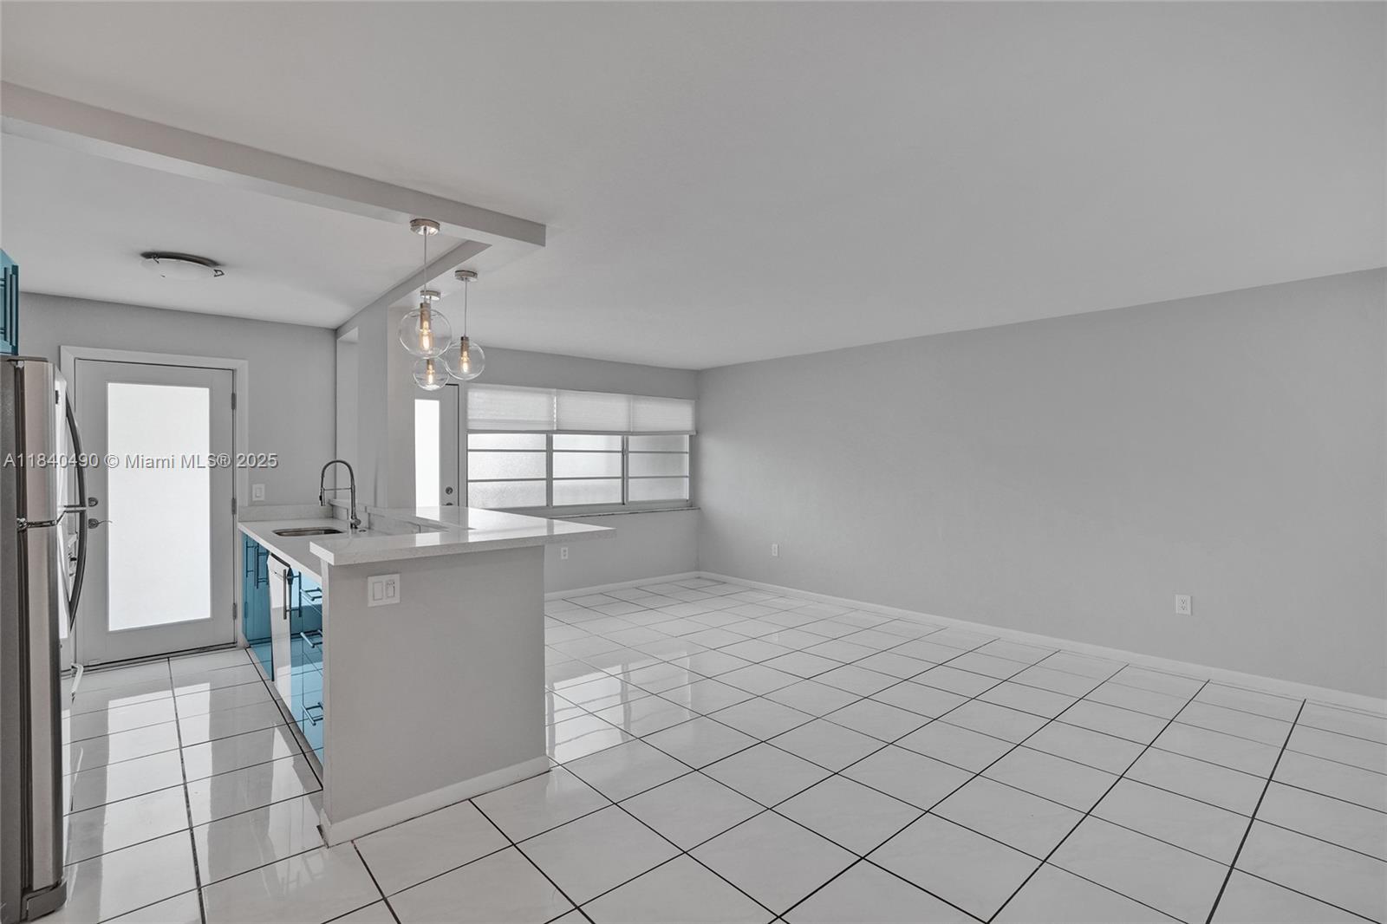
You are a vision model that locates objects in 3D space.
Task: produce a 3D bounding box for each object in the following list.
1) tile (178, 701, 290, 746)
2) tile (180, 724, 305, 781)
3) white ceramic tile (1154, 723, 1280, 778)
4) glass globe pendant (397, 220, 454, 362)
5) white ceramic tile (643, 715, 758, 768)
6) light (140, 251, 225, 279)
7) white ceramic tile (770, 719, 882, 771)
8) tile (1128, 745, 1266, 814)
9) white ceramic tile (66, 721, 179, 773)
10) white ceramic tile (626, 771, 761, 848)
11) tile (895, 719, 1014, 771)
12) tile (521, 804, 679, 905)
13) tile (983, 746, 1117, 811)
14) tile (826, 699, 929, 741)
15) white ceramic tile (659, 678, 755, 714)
[{"bbox_3d":[-2.546,1.444,3.408,0.443,0.010,0.443,0,0,-40],"label":"tile"},{"bbox_3d":[-2.203,1.414,3.008,0.445,0.010,0.445,0,-1,-41],"label":"tile"},{"bbox_3d":[2.586,1.416,3.045,0.443,0.010,0.443,0,0,-41],"label":"white ceramic tile"},{"bbox_3d":[-1.085,-0.689,2.493,0.200,0.545,0.200,0,0,-41],"label":"glass globe pendant"},{"bbox_3d":[0.038,1.415,3.120,0.445,0.010,0.445,0,-1,-41],"label":"white ceramic tile"},{"bbox_3d":[-2.717,-1.016,3.283,0.345,0.090,0.345,0,0,-41],"label":"light"},{"bbox_3d":[0.665,1.406,3.071,0.427,0.010,0.427,0,0,-41],"label":"white ceramic tile"},{"bbox_3d":[2.228,1.408,2.731,0.427,0.010,0.427,0,0,-41],"label":"tile"},{"bbox_3d":[-2.833,1.414,3.047,0.445,0.010,0.445,0,-1,-41],"label":"white ceramic tile"},{"bbox_3d":[-0.006,1.426,2.540,0.443,0.010,0.443,0,0,-41],"label":"white ceramic tile"},{"bbox_3d":[1.306,1.415,3.074,0.445,0.010,0.445,0,-1,-41],"label":"tile"},{"bbox_3d":[-0.344,1.411,2.240,0.427,0.010,0.427,0,0,-41],"label":"tile"},{"bbox_3d":[1.598,1.412,2.763,0.445,0.010,0.445,0,-1,-41],"label":"tile"},{"bbox_3d":[1.020,1.426,3.410,0.443,0.010,0.443,0,0,-41],"label":"tile"},{"bbox_3d":[0.085,1.420,3.729,0.445,0.010,0.445,0,-1,-41],"label":"white ceramic tile"}]

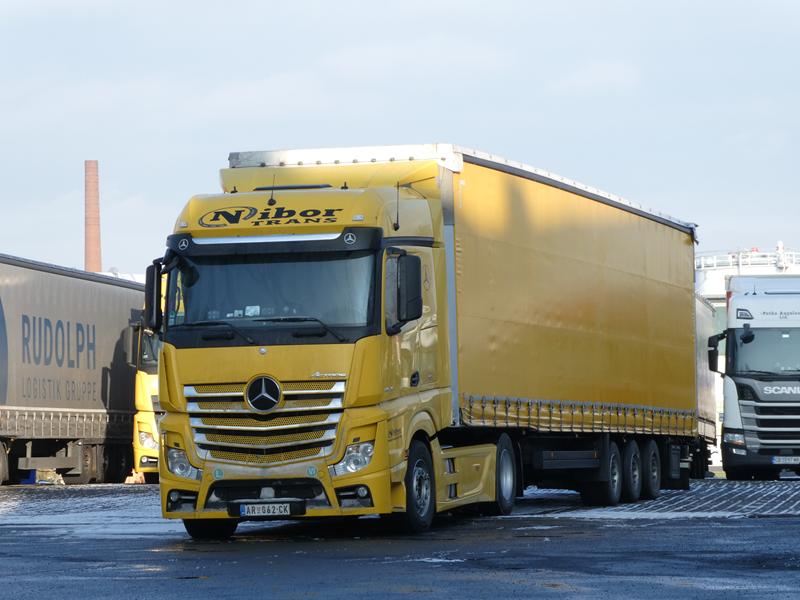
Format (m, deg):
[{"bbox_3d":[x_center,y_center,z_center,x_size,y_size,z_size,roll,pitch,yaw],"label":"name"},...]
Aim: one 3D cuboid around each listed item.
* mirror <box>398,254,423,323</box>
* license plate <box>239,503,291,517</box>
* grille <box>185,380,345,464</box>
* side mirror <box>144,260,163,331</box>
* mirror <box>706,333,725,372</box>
[{"bbox_3d":[0.104,-0.115,31.058,0.240,0.660,0.140,-1,-3,2],"label":"mirror"},{"bbox_3d":[-1.324,2.069,30.750,0.520,0.113,0.020,-2,-3,16],"label":"license plate"},{"bbox_3d":[-1.341,1.234,30.913,1.620,0.810,0.200,-2,-3,16],"label":"grille"},{"bbox_3d":[-2.515,-0.051,31.833,0.220,0.670,0.130,-3,-3,30],"label":"side mirror"},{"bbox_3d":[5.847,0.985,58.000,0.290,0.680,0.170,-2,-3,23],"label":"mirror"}]

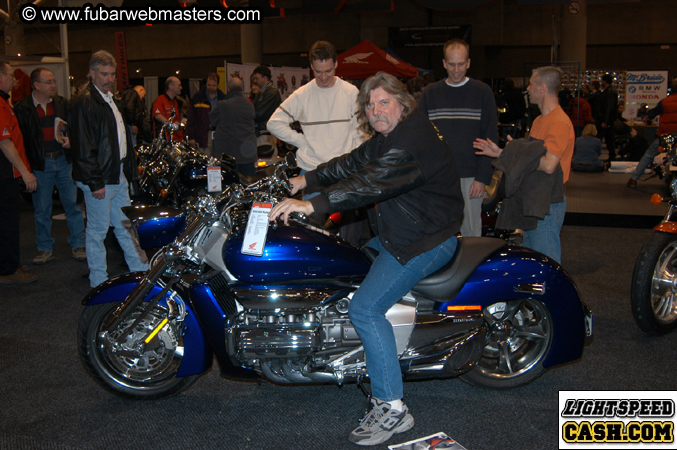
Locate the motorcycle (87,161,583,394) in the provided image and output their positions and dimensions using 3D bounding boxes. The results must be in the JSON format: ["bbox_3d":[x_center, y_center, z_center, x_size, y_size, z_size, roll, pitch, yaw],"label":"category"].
[{"bbox_3d":[-0.046,0.261,3.191,2.470,1.110,0.900,-1,9,0],"label":"motorcycle"}]

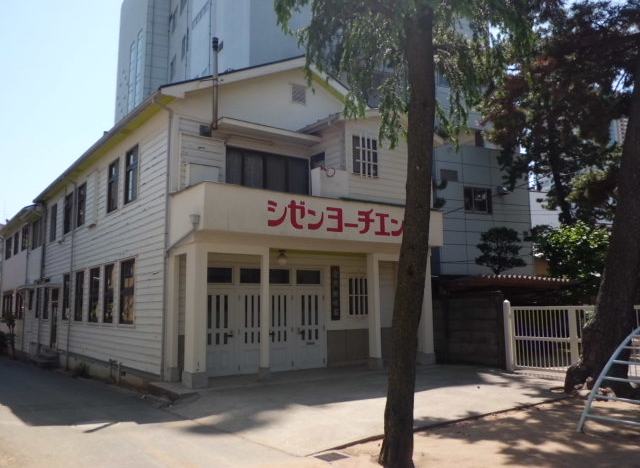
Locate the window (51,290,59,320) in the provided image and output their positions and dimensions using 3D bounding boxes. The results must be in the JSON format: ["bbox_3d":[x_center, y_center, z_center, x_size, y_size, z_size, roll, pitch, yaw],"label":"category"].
[{"bbox_3d":[-10.748,2.839,23.261,0.120,1.236,1.133,4,-9,-35],"label":"window"}]

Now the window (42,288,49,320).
[{"bbox_3d":[-11.679,2.945,24.420,0.100,1.356,1.040,5,-9,-35],"label":"window"}]

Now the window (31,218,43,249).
[{"bbox_3d":[-13.706,-0.021,27.772,0.120,1.411,2.472,4,-9,-35],"label":"window"}]

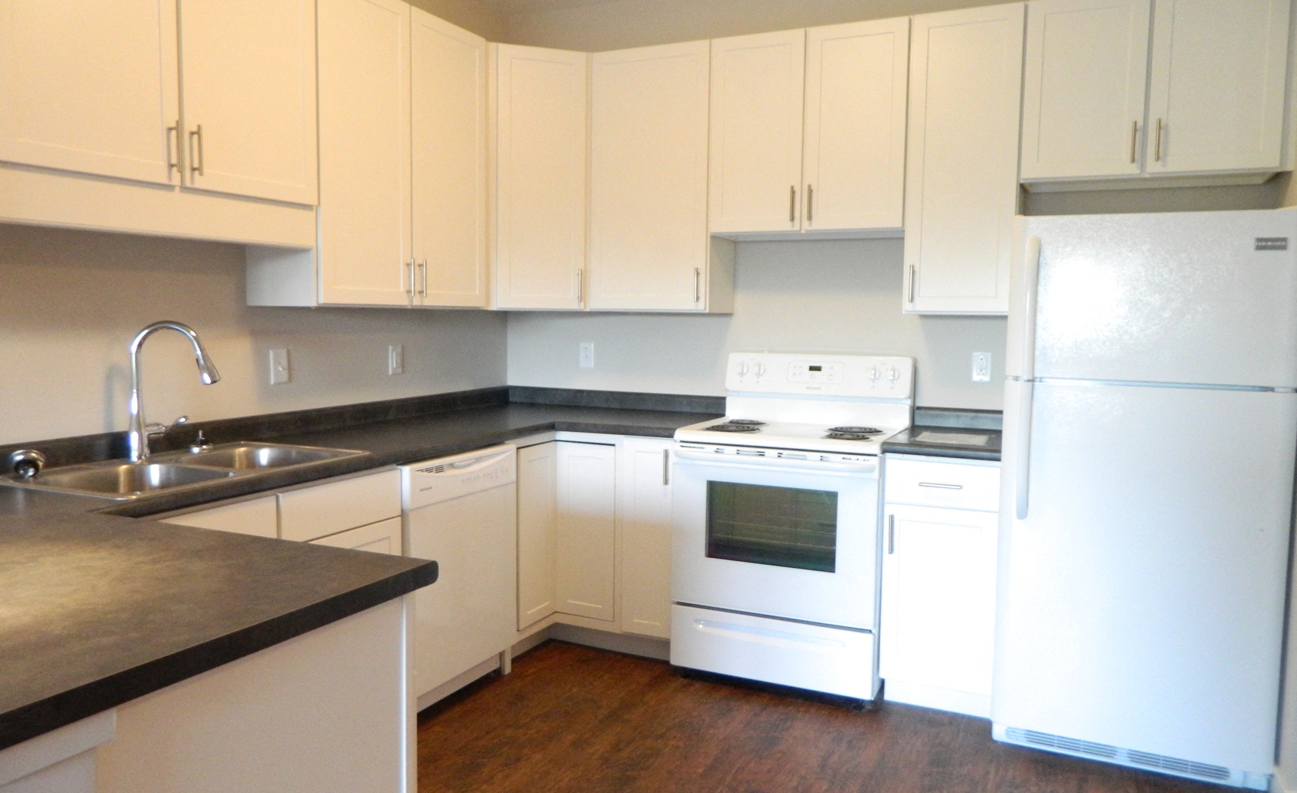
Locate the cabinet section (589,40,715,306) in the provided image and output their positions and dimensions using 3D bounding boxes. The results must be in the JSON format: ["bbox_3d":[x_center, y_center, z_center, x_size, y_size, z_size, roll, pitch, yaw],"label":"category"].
[{"bbox_3d":[0.059,-0.876,3.902,0.533,1.041,0.318,3,5,25],"label":"cabinet section"}]

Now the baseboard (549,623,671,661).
[{"bbox_3d":[-0.154,0.971,3.783,0.562,0.112,0.018,3,5,24],"label":"baseboard"}]

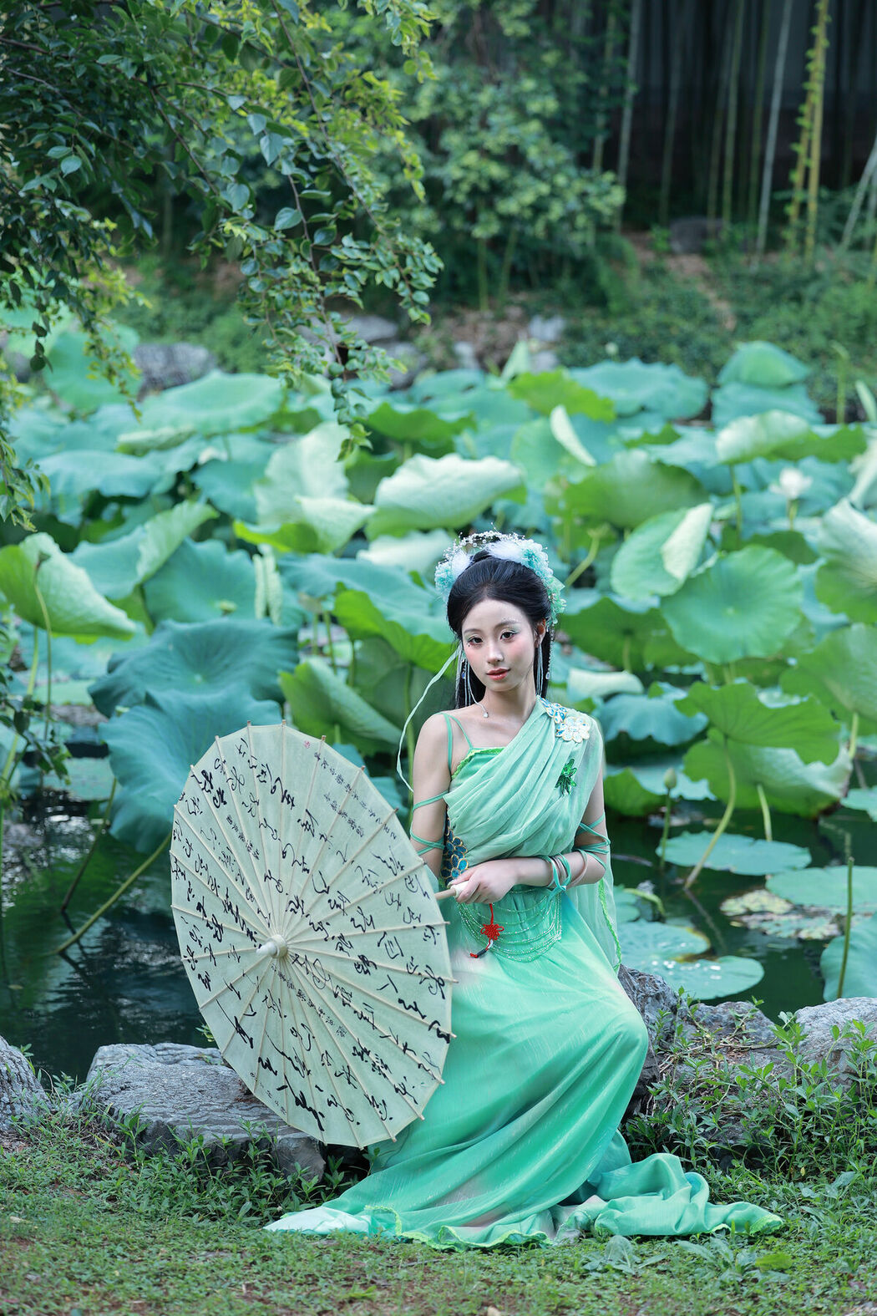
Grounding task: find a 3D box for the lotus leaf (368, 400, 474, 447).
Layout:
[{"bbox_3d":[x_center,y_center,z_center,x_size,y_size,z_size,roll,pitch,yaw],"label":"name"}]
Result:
[{"bbox_3d":[-0.091,-1.123,12.000,0.520,0.200,0.450,0,12,0],"label":"lotus leaf"}]

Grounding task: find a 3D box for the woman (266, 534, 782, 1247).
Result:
[{"bbox_3d":[0.145,0.390,4.616,0.900,1.180,0.700,0,11,0],"label":"woman"}]

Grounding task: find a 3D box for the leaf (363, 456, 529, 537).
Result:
[{"bbox_3d":[0.025,-0.571,8.900,0.560,0.260,0.440,0,11,0],"label":"leaf"}]

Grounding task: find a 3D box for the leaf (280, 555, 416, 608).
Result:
[{"bbox_3d":[-0.323,-0.273,9.000,0.490,0.150,0.460,0,12,0],"label":"leaf"}]

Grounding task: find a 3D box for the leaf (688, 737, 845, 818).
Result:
[{"bbox_3d":[1.005,0.363,7.700,0.510,0.200,0.420,0,11,0],"label":"leaf"}]

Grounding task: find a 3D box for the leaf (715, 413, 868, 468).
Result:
[{"bbox_3d":[1.450,-0.901,10.400,0.600,0.180,0.500,0,12,0],"label":"leaf"}]

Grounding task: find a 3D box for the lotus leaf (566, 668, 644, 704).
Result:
[{"bbox_3d":[0.555,0.094,8.400,0.270,0.100,0.220,0,12,0],"label":"lotus leaf"}]

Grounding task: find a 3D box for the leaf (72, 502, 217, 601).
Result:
[{"bbox_3d":[-1.085,-0.392,9.300,0.540,0.330,0.450,0,12,0],"label":"leaf"}]

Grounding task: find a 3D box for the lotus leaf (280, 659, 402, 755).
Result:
[{"bbox_3d":[-0.306,0.156,7.900,0.390,0.270,0.360,0,11,0],"label":"lotus leaf"}]

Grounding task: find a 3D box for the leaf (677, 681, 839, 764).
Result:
[{"bbox_3d":[0.977,0.193,7.700,0.500,0.230,0.420,0,12,0],"label":"leaf"}]

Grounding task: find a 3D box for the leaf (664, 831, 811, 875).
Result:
[{"bbox_3d":[0.944,0.620,8.000,0.475,0.040,0.460,0,12,0],"label":"leaf"}]

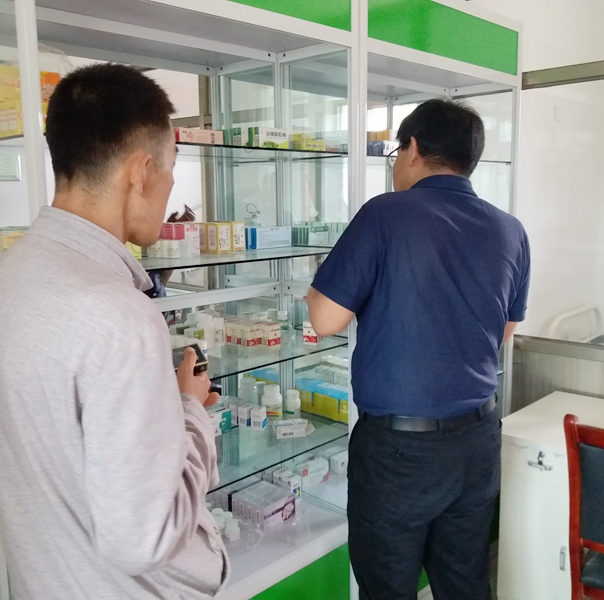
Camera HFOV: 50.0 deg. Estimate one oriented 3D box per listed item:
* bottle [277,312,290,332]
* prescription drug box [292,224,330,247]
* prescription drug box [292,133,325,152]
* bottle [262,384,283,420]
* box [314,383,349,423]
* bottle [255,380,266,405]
[{"bbox_3d":[-0.060,0.070,2.092,0.037,0.063,0.037,-1,9,0],"label":"bottle"},{"bbox_3d":[0.029,-0.214,2.136,0.076,0.060,0.099,9,13,44],"label":"prescription drug box"},{"bbox_3d":[0.017,-0.403,1.702,0.045,0.044,0.086,7,12,44],"label":"prescription drug box"},{"bbox_3d":[-0.095,0.334,2.102,0.065,0.101,0.065,-1,9,0],"label":"bottle"},{"bbox_3d":[0.113,0.315,1.936,0.127,0.072,0.068,7,12,44],"label":"box"},{"bbox_3d":[-0.138,0.325,2.213,0.048,0.084,0.048,-1,9,0],"label":"bottle"}]

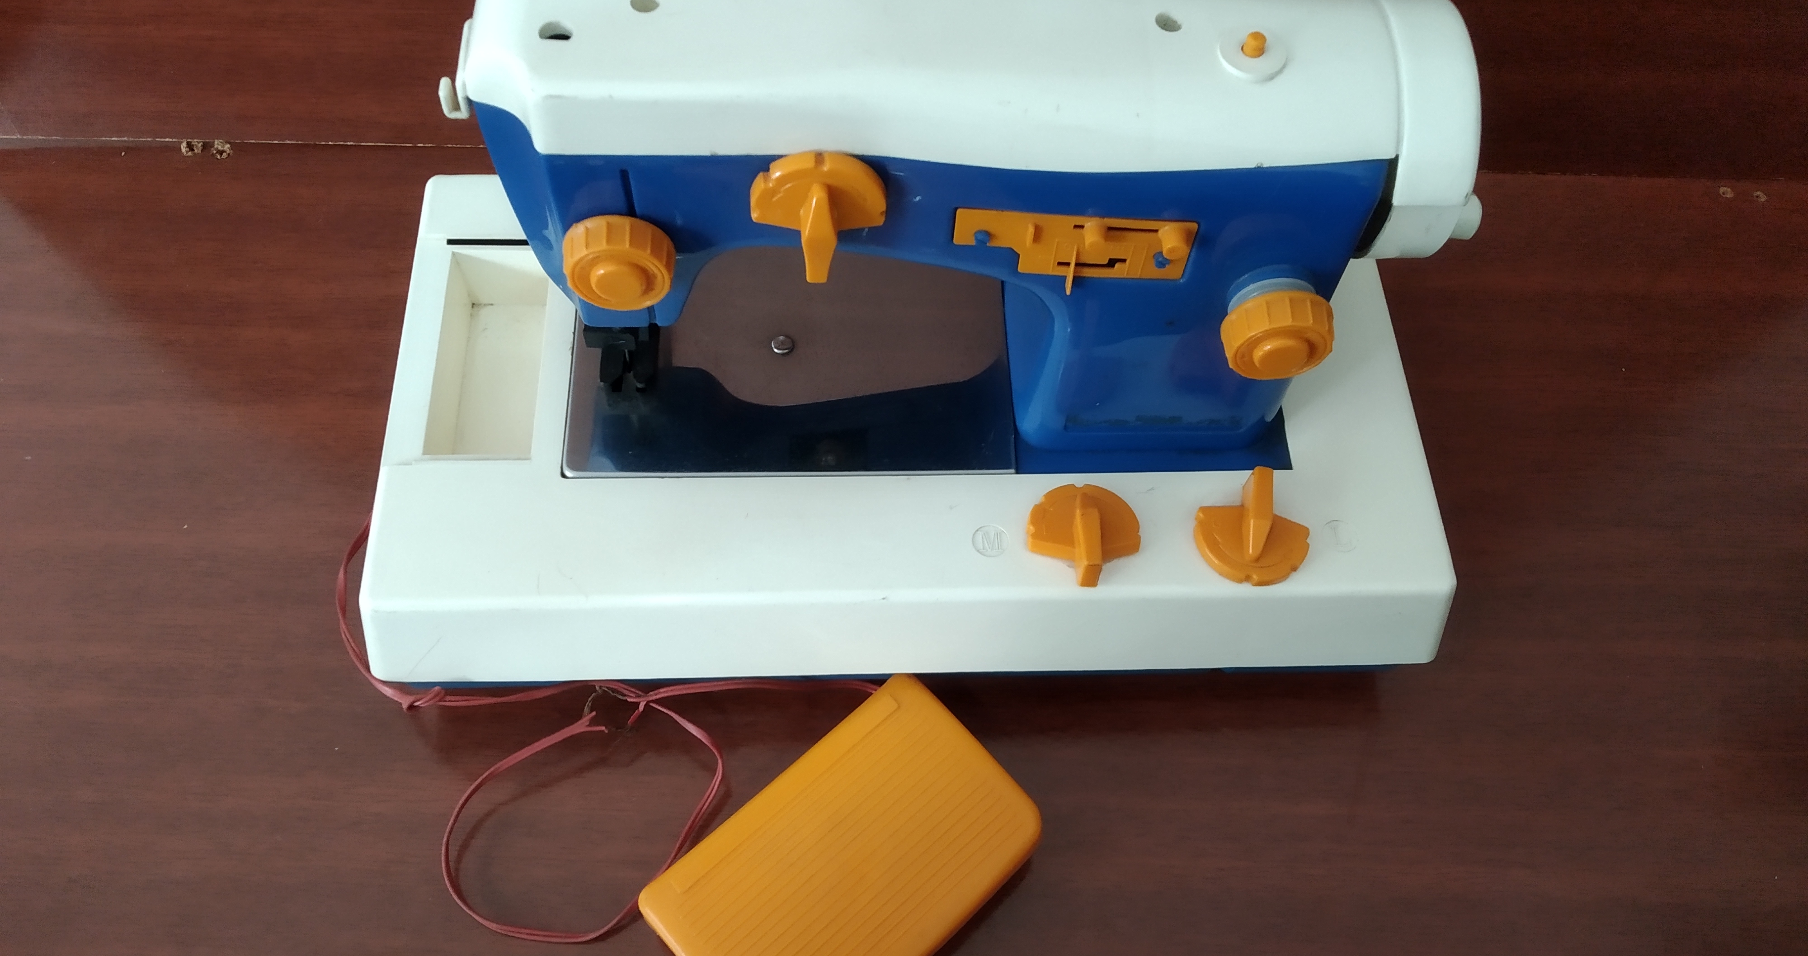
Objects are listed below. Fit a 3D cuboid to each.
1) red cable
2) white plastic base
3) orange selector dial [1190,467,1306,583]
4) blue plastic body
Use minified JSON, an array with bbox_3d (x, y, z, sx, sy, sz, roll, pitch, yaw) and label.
[{"bbox_3d":[-0.083,0.061,0.379,0.160,0.017,0.131,0,62,-4],"label":"red cable"},{"bbox_3d":[0.002,-0.021,0.400,0.297,0.039,0.151,0,62,-4],"label":"white plastic base"},{"bbox_3d":[0.093,0.013,0.359,0.031,0.012,0.030,9,61,1],"label":"orange selector dial"},{"bbox_3d":[0.007,-0.062,0.336,0.197,0.114,0.066,0,62,-4],"label":"blue plastic body"}]

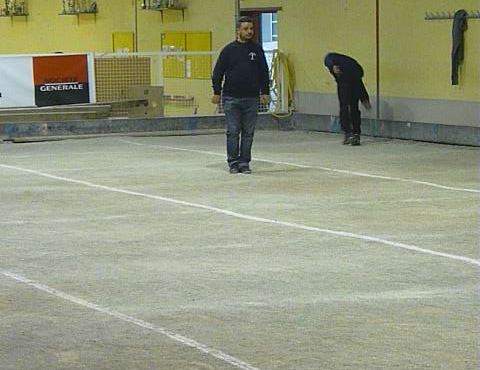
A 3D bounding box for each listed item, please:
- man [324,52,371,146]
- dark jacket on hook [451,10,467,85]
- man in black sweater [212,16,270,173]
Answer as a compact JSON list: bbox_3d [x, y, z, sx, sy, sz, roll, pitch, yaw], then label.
[{"bbox_3d":[1.500,-1.200,25.860,0.560,1.290,0.720,4,6,43],"label":"man"},{"bbox_3d":[2.980,-1.870,25.170,0.160,1.040,0.280,-3,5,-24],"label":"dark jacket on hook"},{"bbox_3d":[0.017,-1.037,21.030,0.640,1.760,0.400,-1,5,-7],"label":"man in black sweater"}]

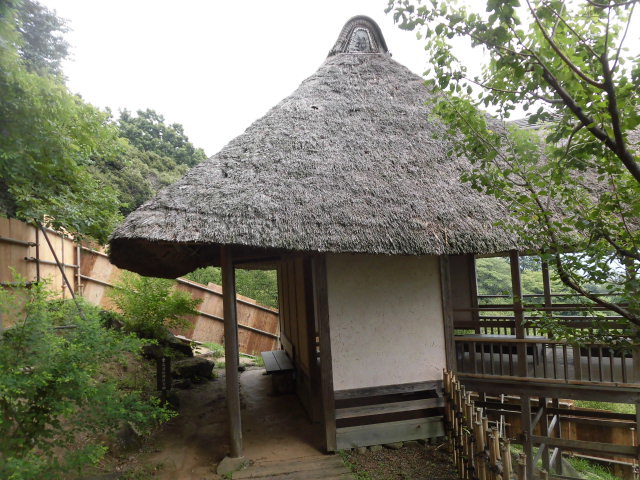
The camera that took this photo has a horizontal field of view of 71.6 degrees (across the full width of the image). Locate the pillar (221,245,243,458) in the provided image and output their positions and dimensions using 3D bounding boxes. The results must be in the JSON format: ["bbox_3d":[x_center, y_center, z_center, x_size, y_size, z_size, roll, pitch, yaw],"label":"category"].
[{"bbox_3d":[-0.973,1.190,4.849,0.125,2.351,0.125,-3,-1,-10],"label":"pillar"}]

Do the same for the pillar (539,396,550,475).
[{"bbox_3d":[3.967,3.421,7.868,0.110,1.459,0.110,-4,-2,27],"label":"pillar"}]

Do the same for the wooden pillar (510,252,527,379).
[{"bbox_3d":[2.962,1.101,6.624,0.115,1.922,0.115,-4,-2,27],"label":"wooden pillar"}]

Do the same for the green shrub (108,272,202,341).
[{"bbox_3d":[-3.096,1.207,8.300,1.700,1.350,1.500,-3,-1,-11],"label":"green shrub"}]

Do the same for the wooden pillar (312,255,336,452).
[{"bbox_3d":[0.066,1.246,5.028,0.115,2.280,0.115,-3,-1,-10],"label":"wooden pillar"}]

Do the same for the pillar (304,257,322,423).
[{"bbox_3d":[-0.108,1.291,5.928,0.115,2.250,0.115,-3,-1,-10],"label":"pillar"}]

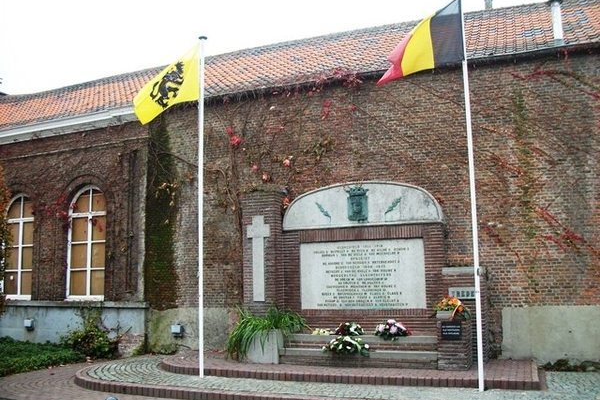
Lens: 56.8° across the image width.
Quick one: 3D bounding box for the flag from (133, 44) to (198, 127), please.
[{"bbox_3d":[-2.395,-2.033,9.912,1.397,1.308,0.290,-4,-8,22],"label":"flag"}]

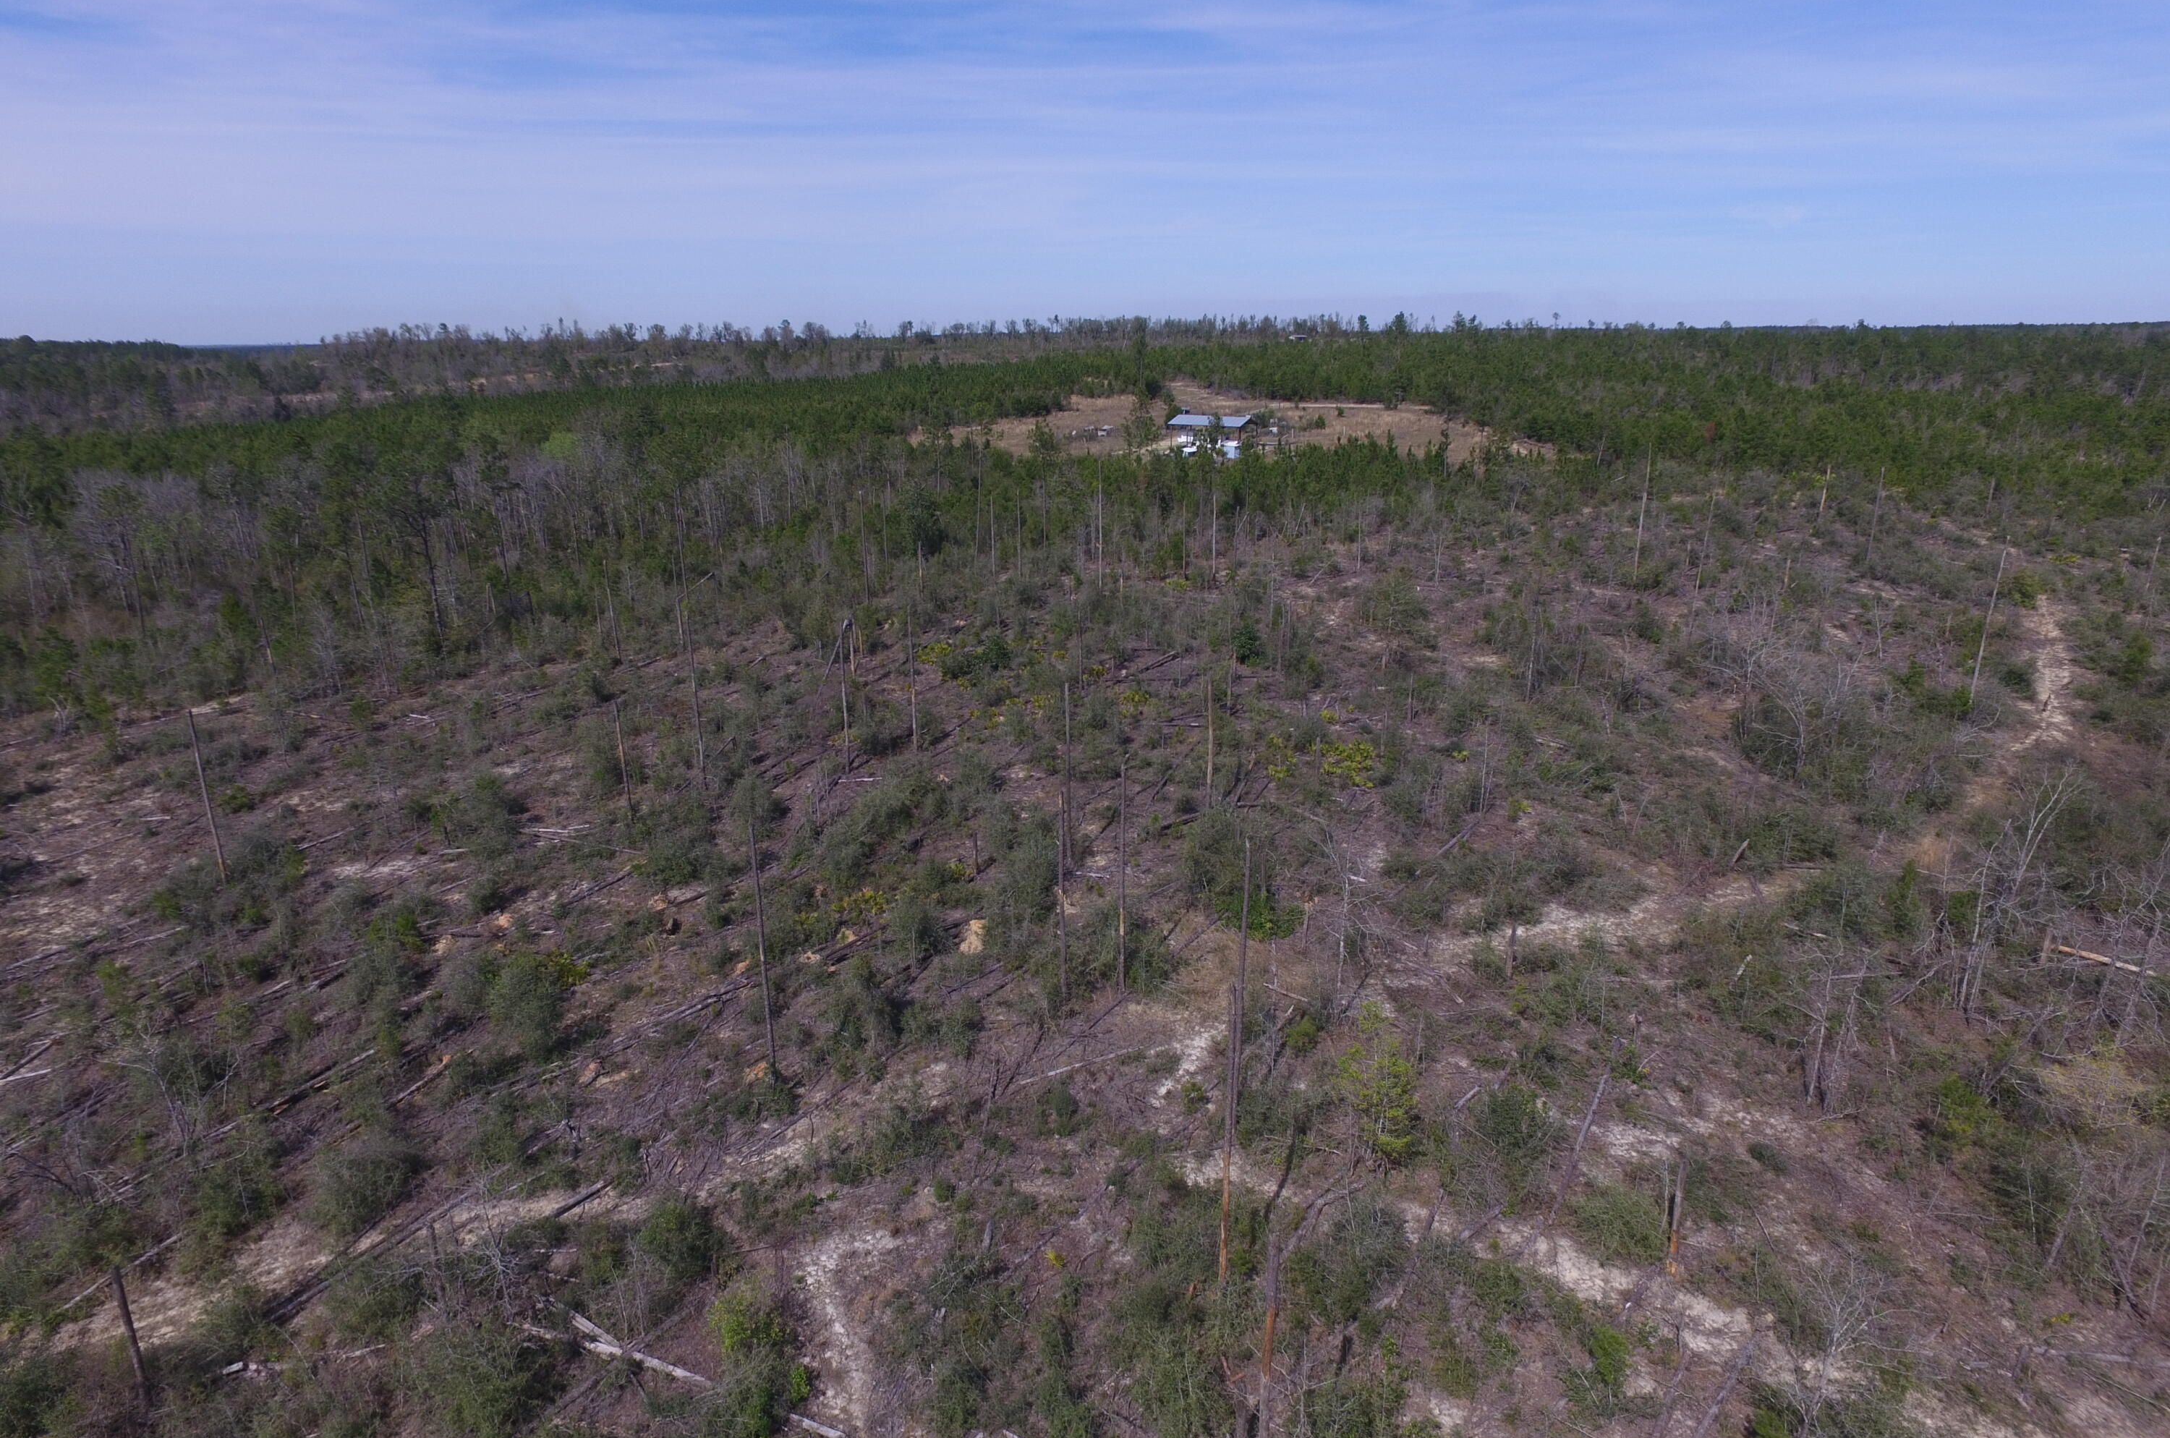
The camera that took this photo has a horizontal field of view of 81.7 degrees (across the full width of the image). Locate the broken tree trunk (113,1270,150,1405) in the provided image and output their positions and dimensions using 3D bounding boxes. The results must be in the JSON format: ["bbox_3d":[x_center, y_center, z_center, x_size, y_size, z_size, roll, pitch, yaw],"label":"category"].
[{"bbox_3d":[-21.524,13.998,28.305,0.250,3.742,0.250,1,16,0],"label":"broken tree trunk"}]

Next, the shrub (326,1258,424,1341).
[{"bbox_3d":[-17.473,14.238,30.872,2.077,1.735,2.014,0,17,0],"label":"shrub"}]

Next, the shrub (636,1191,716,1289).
[{"bbox_3d":[-10.512,13.422,32.355,1.994,2.366,1.934,0,17,0],"label":"shrub"}]

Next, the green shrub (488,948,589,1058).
[{"bbox_3d":[-19.005,9.879,43.642,3.234,3.500,3.137,0,17,0],"label":"green shrub"}]

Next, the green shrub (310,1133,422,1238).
[{"bbox_3d":[-19.548,12.717,34.184,2.646,2.709,2.567,0,17,0],"label":"green shrub"}]

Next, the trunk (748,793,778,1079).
[{"bbox_3d":[-10.619,7.287,41.280,0.240,10.244,0.240,0,17,0],"label":"trunk"}]

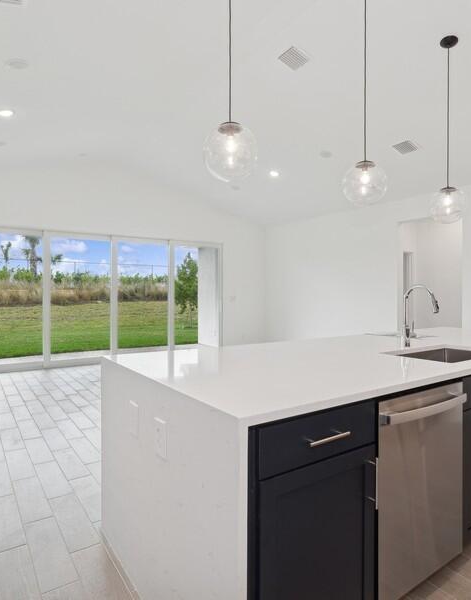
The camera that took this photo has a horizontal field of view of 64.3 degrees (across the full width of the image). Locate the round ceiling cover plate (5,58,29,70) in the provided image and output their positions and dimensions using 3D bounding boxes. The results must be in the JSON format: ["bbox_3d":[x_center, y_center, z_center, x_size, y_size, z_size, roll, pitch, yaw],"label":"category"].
[{"bbox_3d":[-2.007,-2.152,3.438,0.195,0.020,0.195,-17,10,-31],"label":"round ceiling cover plate"}]

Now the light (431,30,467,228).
[{"bbox_3d":[1.774,-1.409,3.120,0.270,1.530,0.270,0,1,-33],"label":"light"}]

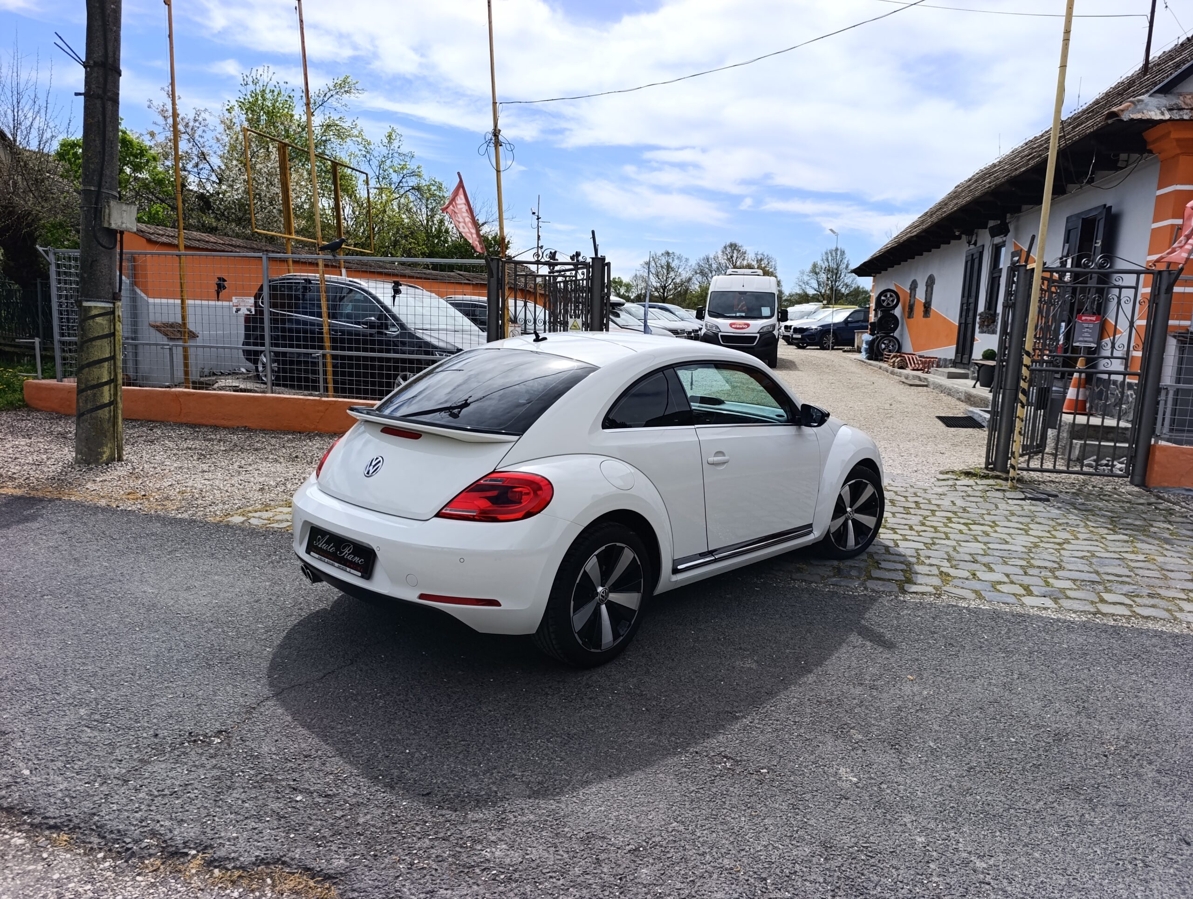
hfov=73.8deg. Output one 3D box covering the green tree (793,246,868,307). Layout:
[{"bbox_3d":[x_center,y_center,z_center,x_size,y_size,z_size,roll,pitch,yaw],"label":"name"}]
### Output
[{"bbox_3d":[18.116,-12.041,62.547,5.820,7.810,5.820,4,8,15],"label":"green tree"}]

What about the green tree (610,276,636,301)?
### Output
[{"bbox_3d":[1.579,-9.749,55.315,2.320,4.510,2.320,2,8,1],"label":"green tree"}]

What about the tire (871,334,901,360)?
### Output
[{"bbox_3d":[8.504,-3.011,23.249,0.650,0.650,0.230,3,8,7],"label":"tire"}]

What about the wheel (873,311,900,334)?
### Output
[{"bbox_3d":[8.512,-3.698,23.249,0.620,0.620,0.220,3,8,7],"label":"wheel"}]

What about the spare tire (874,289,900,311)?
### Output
[{"bbox_3d":[8.531,-4.381,23.249,0.630,0.630,0.220,3,8,7],"label":"spare tire"}]

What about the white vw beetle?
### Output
[{"bbox_3d":[0.289,0.043,4.998,1.830,1.487,4.280,9,11,41],"label":"white vw beetle"}]

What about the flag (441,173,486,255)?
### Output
[{"bbox_3d":[-1.757,-3.119,10.500,0.600,1.120,0.350,3,8,11],"label":"flag"}]

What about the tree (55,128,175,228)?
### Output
[{"bbox_3d":[-14.075,-5.954,23.474,3.670,6.770,3.670,-3,9,-30],"label":"tree"}]

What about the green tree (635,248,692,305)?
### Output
[{"bbox_3d":[5.133,-11.999,62.501,4.800,7.160,4.800,2,8,4],"label":"green tree"}]

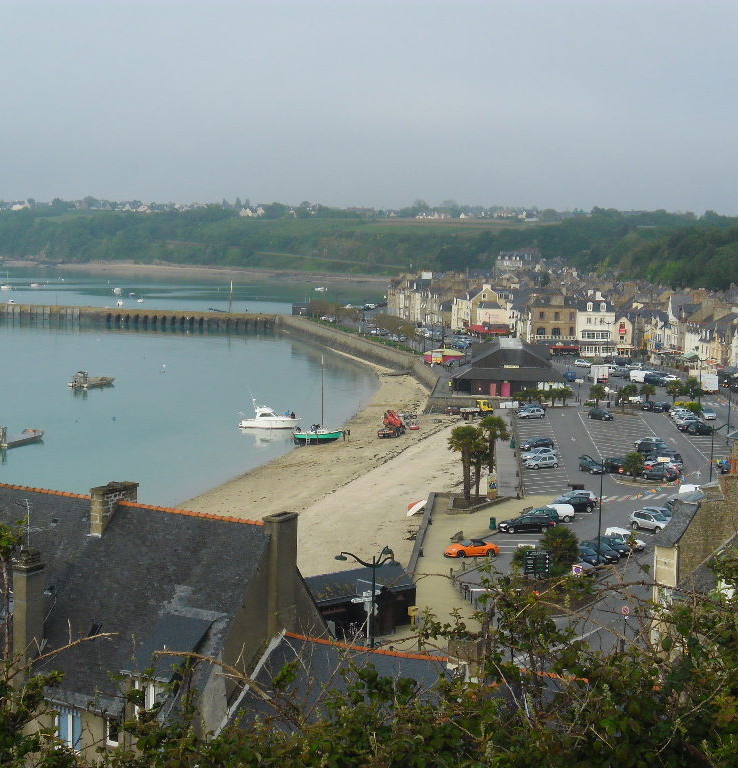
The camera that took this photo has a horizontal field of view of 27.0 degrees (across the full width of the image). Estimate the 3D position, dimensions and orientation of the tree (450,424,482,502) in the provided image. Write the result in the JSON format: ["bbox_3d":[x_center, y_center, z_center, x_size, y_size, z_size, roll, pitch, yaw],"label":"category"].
[{"bbox_3d":[8.709,7.236,139.456,2.750,6.820,2.750,1,5,0],"label":"tree"}]

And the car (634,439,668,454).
[{"bbox_3d":[33.384,7.074,178.740,4.050,1.600,1.740,5,6,33],"label":"car"}]

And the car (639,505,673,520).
[{"bbox_3d":[24.770,11.429,131.523,1.720,1.480,4.200,-4,7,-43],"label":"car"}]

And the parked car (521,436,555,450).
[{"bbox_3d":[20.320,7.220,185.720,4.150,1.470,1.730,-2,6,-26],"label":"parked car"}]

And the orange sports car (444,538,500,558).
[{"bbox_3d":[8.043,12.453,117.432,4.340,1.290,1.800,0,6,-14],"label":"orange sports car"}]

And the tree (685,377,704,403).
[{"bbox_3d":[50.570,1.100,238.950,2.800,4.510,2.800,1,5,4],"label":"tree"}]

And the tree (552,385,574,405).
[{"bbox_3d":[29.810,1.790,235.390,3.200,3.110,3.200,1,5,4],"label":"tree"}]

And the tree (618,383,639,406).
[{"bbox_3d":[38.810,1.890,231.000,3.200,4.060,3.200,1,5,4],"label":"tree"}]

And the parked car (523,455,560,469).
[{"bbox_3d":[18.383,8.253,163.530,3.750,1.400,1.620,-2,6,-32],"label":"parked car"}]

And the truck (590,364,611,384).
[{"bbox_3d":[39.975,-1.882,266.598,2.100,3.050,5.700,1,6,-8],"label":"truck"}]

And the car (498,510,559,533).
[{"bbox_3d":[12.960,11.536,127.208,4.760,1.500,1.810,0,6,-11],"label":"car"}]

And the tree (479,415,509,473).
[{"bbox_3d":[11.641,6.763,142.229,2.800,7.380,2.800,1,5,0],"label":"tree"}]

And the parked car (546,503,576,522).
[{"bbox_3d":[15.659,11.091,132.311,4.000,1.550,1.650,0,6,-10],"label":"parked car"}]

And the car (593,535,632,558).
[{"bbox_3d":[19.570,13.110,124.220,1.700,1.460,3.900,-2,6,-27],"label":"car"}]

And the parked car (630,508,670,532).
[{"bbox_3d":[23.867,11.540,129.125,1.760,1.670,4.200,-4,7,-43],"label":"parked car"}]

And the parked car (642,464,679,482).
[{"bbox_3d":[30.980,9.460,164.300,3.850,1.450,1.680,5,7,39],"label":"parked car"}]

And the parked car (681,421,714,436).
[{"bbox_3d":[42.332,5.642,196.865,3.850,1.450,1.660,-1,6,-23],"label":"parked car"}]

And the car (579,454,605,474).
[{"bbox_3d":[24.570,8.870,169.260,1.680,1.460,3.850,-1,6,-23],"label":"car"}]

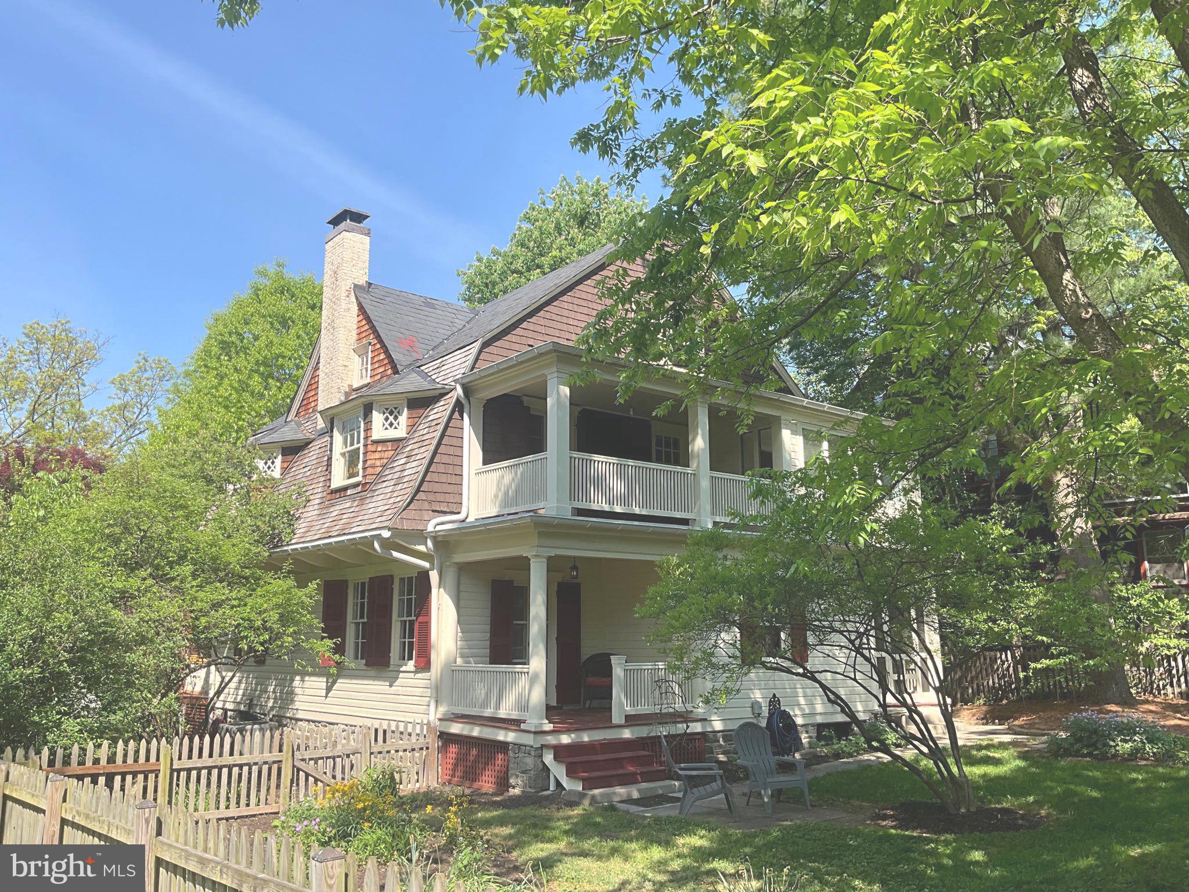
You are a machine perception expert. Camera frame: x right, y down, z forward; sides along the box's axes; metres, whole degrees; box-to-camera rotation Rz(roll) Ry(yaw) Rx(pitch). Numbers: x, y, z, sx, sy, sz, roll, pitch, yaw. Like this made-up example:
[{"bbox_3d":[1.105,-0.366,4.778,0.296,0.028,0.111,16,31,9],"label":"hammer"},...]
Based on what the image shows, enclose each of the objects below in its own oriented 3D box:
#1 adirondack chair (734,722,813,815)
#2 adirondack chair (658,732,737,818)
[{"bbox_3d":[2.061,3.756,11.740,0.740,0.935,0.850,4,-12,-22],"label":"adirondack chair"},{"bbox_3d":[1.146,3.618,11.024,0.850,0.935,0.740,0,-11,1],"label":"adirondack chair"}]

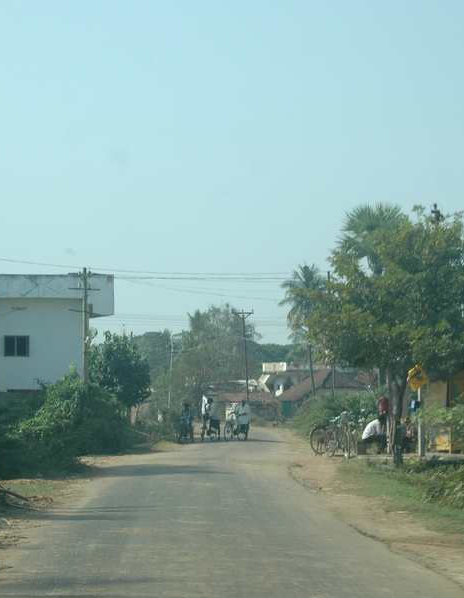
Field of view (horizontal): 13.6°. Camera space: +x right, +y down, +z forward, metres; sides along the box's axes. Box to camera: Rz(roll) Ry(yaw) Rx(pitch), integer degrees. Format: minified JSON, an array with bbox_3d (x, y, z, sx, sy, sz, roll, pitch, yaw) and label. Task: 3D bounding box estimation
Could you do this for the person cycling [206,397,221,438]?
[{"bbox_3d":[-0.712,4.775,77.000,0.500,1.690,0.600,-2,-4,37],"label":"person cycling"}]

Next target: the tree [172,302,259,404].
[{"bbox_3d":[-1.078,4.160,119.786,5.600,7.900,5.400,0,-3,0],"label":"tree"}]

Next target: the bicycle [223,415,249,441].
[{"bbox_3d":[0.118,5.111,76.700,0.560,1.050,1.720,-2,-4,30],"label":"bicycle"}]

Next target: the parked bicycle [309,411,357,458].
[{"bbox_3d":[2.449,3.282,47.000,0.600,1.100,1.720,2,-4,-38],"label":"parked bicycle"}]

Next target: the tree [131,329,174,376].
[{"bbox_3d":[-6.695,6.500,159.784,5.500,8.000,5.500,0,-3,0],"label":"tree"}]

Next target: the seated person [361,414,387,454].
[{"bbox_3d":[3.623,3.473,49.700,0.720,1.000,0.480,0,-3,3],"label":"seated person"}]

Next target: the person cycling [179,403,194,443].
[{"bbox_3d":[-1.737,4.799,75.200,0.500,1.530,0.550,0,-3,6],"label":"person cycling"}]

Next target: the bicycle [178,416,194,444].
[{"bbox_3d":[-1.760,5.075,75.000,0.560,1.030,1.700,0,-3,9],"label":"bicycle"}]

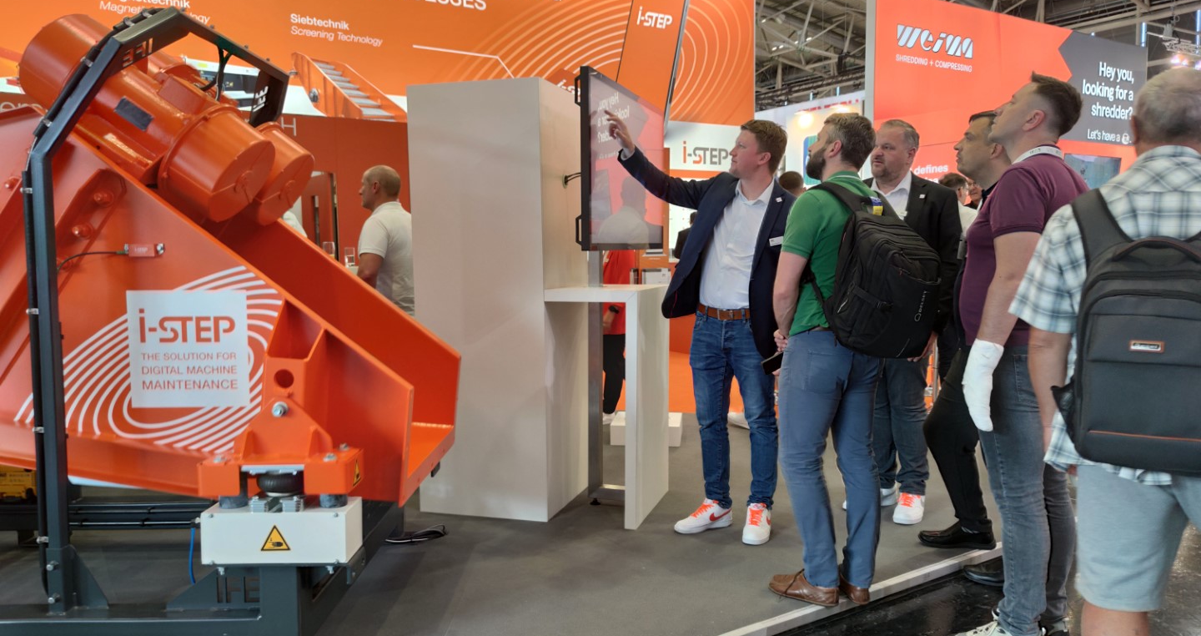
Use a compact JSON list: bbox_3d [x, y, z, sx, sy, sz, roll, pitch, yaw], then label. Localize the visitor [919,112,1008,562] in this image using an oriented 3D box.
[{"bbox_3d":[1.563,0.106,3.388,0.520,1.850,0.530,2,5,25],"label":"visitor"}]

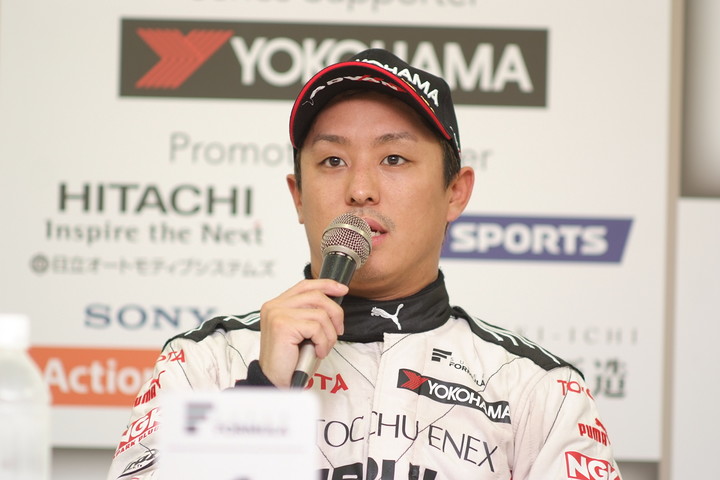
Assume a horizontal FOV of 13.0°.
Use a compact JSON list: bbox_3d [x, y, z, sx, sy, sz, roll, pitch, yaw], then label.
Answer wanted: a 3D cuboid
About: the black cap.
[{"bbox_3d":[0.015,-0.158,3.344,0.176,0.132,0.262,0,-22,11],"label":"black cap"}]

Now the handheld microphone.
[{"bbox_3d":[-0.034,0.067,3.168,0.052,0.222,0.052,19,-38,0],"label":"handheld microphone"}]

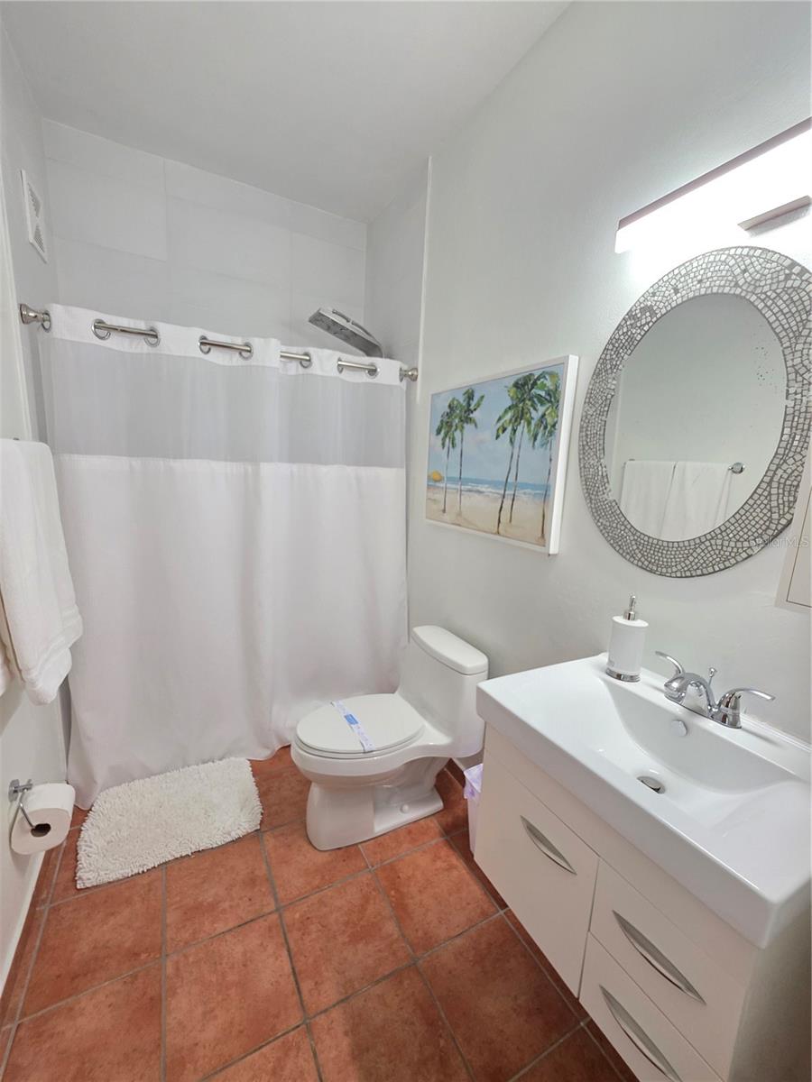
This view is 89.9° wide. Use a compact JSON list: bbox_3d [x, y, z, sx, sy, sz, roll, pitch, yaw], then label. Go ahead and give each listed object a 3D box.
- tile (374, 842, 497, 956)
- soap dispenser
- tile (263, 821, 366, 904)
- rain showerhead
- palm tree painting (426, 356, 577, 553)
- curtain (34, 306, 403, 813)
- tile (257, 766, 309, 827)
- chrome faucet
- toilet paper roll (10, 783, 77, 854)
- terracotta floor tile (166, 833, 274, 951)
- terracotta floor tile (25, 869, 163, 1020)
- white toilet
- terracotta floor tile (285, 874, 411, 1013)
[{"bbox_3d":[0.085,1.184,1.383,0.302,0.010,0.302,-1,9,-29],"label":"tile"},{"bbox_3d":[0.574,0.245,1.051,0.078,0.216,0.079,9,10,37],"label":"soap dispenser"},{"bbox_3d":[-0.334,1.128,1.478,0.303,0.010,0.303,-3,11,-28],"label":"tile"},{"bbox_3d":[-0.322,-1.147,2.220,0.370,0.045,0.190,18,1,-31],"label":"rain showerhead"},{"bbox_3d":[0.313,-0.328,1.653,0.041,0.627,0.800,-1,9,-29],"label":"palm tree painting"},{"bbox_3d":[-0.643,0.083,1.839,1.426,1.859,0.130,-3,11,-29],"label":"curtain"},{"bbox_3d":[-0.483,1.076,1.737,0.303,0.010,0.303,-3,11,-28],"label":"tile"},{"bbox_3d":[0.629,0.328,0.889,0.151,0.104,0.233,-1,9,-29],"label":"chrome faucet"},{"bbox_3d":[-1.023,0.785,1.155,0.117,0.117,0.101,-1,9,-29],"label":"toilet paper roll"},{"bbox_3d":[-0.614,1.149,1.350,0.302,0.010,0.302,-1,9,-29],"label":"terracotta floor tile"},{"bbox_3d":[-0.889,1.151,1.198,0.303,0.010,0.303,-3,11,-28],"label":"terracotta floor tile"},{"bbox_3d":[-0.097,0.788,1.677,0.743,0.671,0.432,-1,9,-29],"label":"white toilet"},{"bbox_3d":[-0.184,1.180,1.218,0.303,0.010,0.303,-3,11,-28],"label":"terracotta floor tile"}]

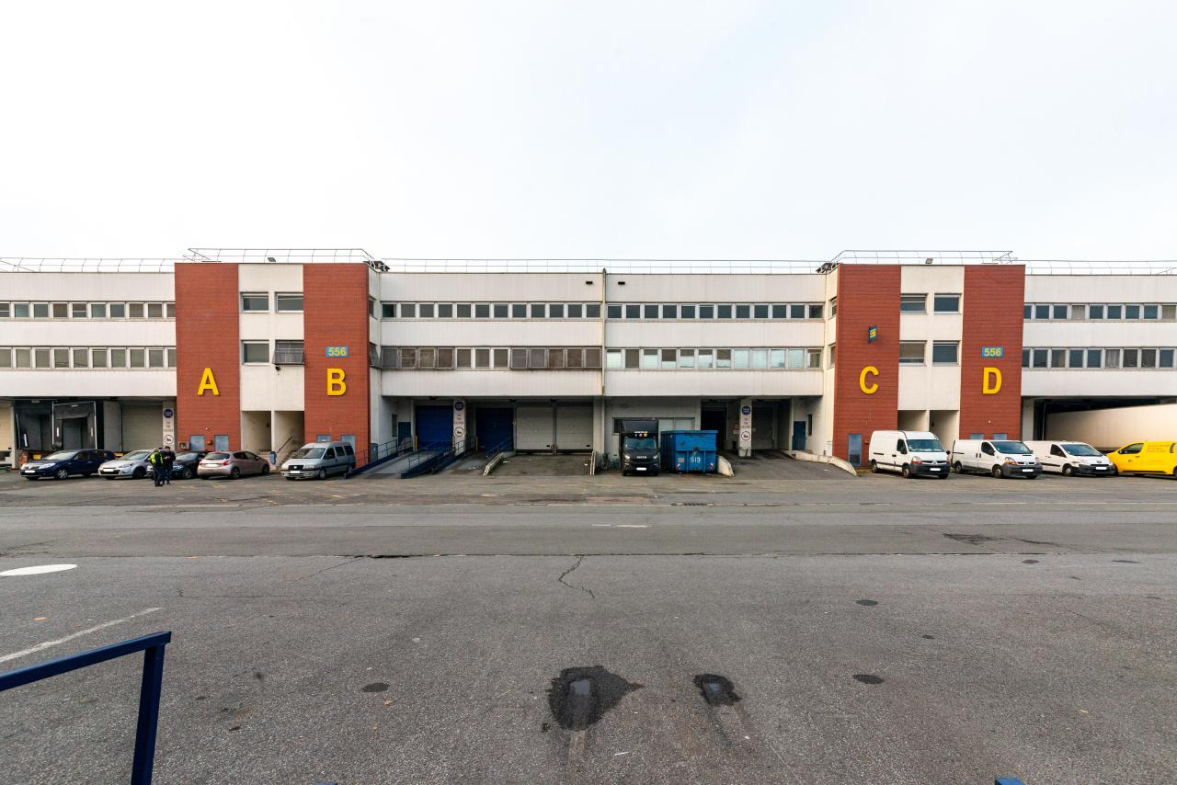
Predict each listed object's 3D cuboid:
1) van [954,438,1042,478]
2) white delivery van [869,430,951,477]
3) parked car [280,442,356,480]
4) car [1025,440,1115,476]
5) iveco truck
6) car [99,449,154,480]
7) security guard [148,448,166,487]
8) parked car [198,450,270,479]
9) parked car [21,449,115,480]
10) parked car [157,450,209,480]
[{"bbox_3d":[22.858,3.697,27.741,1.900,1.960,4.779,0,-3,7],"label":"van"},{"bbox_3d":[18.042,3.452,27.968,2.000,2.502,5.427,0,-3,8],"label":"white delivery van"},{"bbox_3d":[-14.860,3.736,27.310,1.826,1.957,4.480,0,-3,2],"label":"parked car"},{"bbox_3d":[27.442,3.762,28.338,1.864,1.908,4.731,0,-3,10],"label":"car"},{"bbox_3d":[3.019,3.301,29.829,2.170,3.170,6.200,0,-3,3],"label":"iveco truck"},{"bbox_3d":[-25.163,4.023,27.738,1.722,1.492,4.035,0,-3,-5],"label":"car"},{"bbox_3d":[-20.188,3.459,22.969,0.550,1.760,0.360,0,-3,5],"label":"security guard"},{"bbox_3d":[-19.940,4.028,27.770,1.748,1.467,3.979,0,-3,-4],"label":"parked car"},{"bbox_3d":[-29.259,4.004,27.724,1.736,1.542,4.098,0,-3,-4],"label":"parked car"},{"bbox_3d":[-22.637,4.059,27.726,1.743,1.408,4.382,1,-3,-7],"label":"parked car"}]

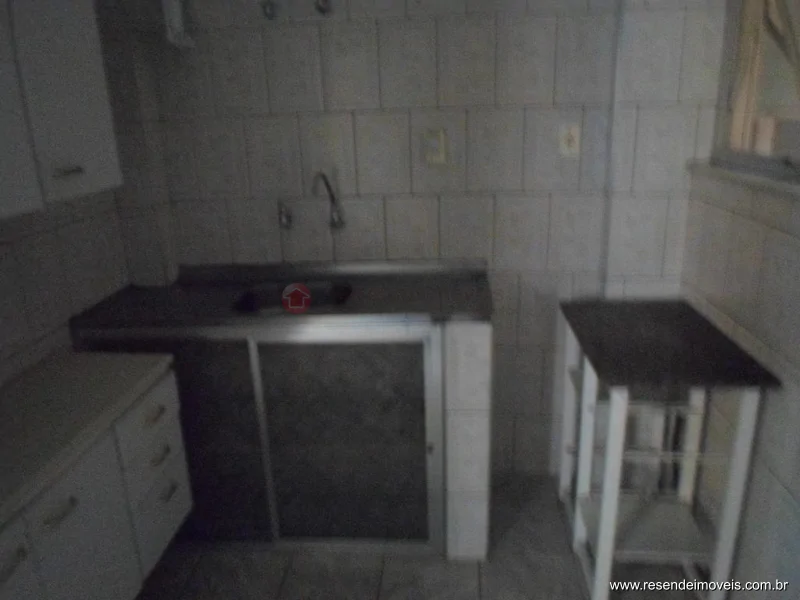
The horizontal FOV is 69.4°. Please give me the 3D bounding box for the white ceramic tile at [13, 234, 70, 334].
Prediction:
[{"bbox_3d":[-1.078,-0.047,1.747,0.010,0.299,0.203,-1,16,4],"label":"white ceramic tile"}]

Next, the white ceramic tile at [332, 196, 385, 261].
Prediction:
[{"bbox_3d":[-0.154,-0.258,2.208,0.203,0.278,0.010,0,16,5],"label":"white ceramic tile"}]

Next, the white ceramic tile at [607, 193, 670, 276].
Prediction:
[{"bbox_3d":[0.857,-0.233,2.100,0.203,0.299,0.010,-1,16,4],"label":"white ceramic tile"}]

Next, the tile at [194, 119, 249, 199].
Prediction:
[{"bbox_3d":[-0.660,-0.522,2.142,0.198,0.292,0.010,0,16,4],"label":"tile"}]

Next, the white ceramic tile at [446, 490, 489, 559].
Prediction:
[{"bbox_3d":[0.226,0.751,1.927,0.140,0.265,0.010,-1,16,3],"label":"white ceramic tile"}]

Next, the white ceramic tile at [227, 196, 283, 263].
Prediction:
[{"bbox_3d":[-0.551,-0.246,2.213,0.198,0.277,0.010,0,16,4],"label":"white ceramic tile"}]

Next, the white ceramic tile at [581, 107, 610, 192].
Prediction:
[{"bbox_3d":[0.699,-0.545,2.079,0.094,0.297,0.010,-1,16,3],"label":"white ceramic tile"}]

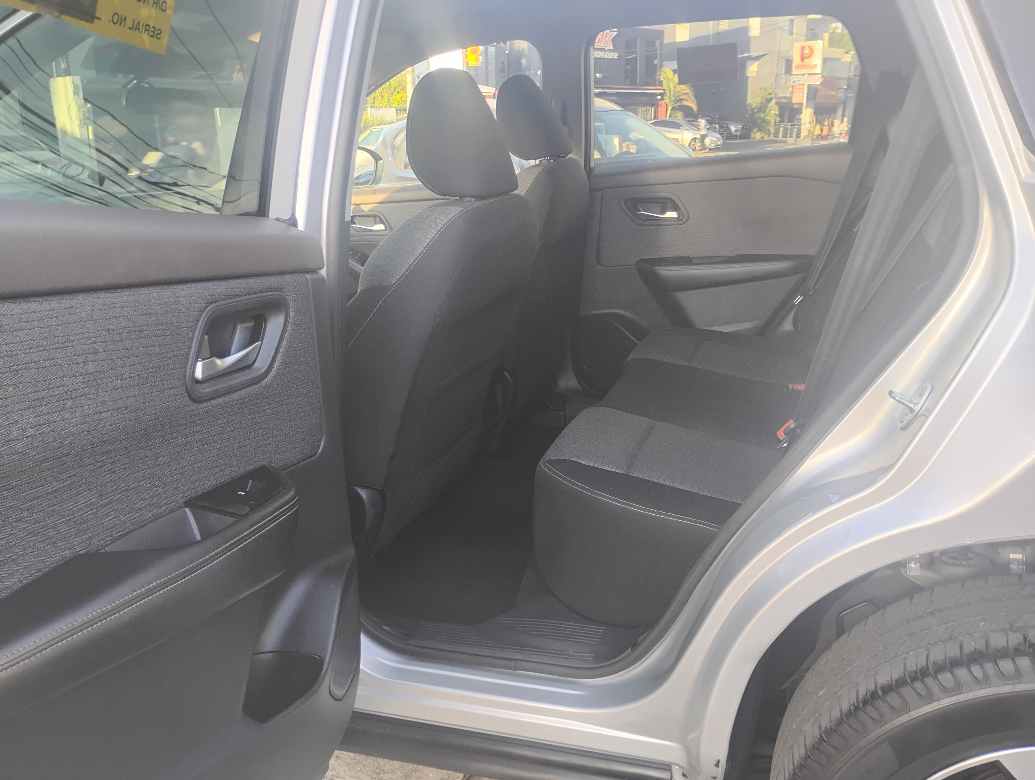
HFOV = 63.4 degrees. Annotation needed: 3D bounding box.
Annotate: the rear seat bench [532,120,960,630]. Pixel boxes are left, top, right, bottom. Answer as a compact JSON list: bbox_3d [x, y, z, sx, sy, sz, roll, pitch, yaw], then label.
[{"bbox_3d":[0.626,-0.218,1.701,0.900,0.850,1.340,4,17,19],"label":"rear seat bench"}]

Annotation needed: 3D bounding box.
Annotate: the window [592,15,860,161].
[{"bbox_3d":[0.580,-0.825,2.345,0.762,0.376,0.065,4,17,19],"label":"window"}]

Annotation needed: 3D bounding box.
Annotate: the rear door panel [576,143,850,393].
[{"bbox_3d":[0.591,-0.320,2.457,0.865,0.740,0.140,4,17,19],"label":"rear door panel"}]

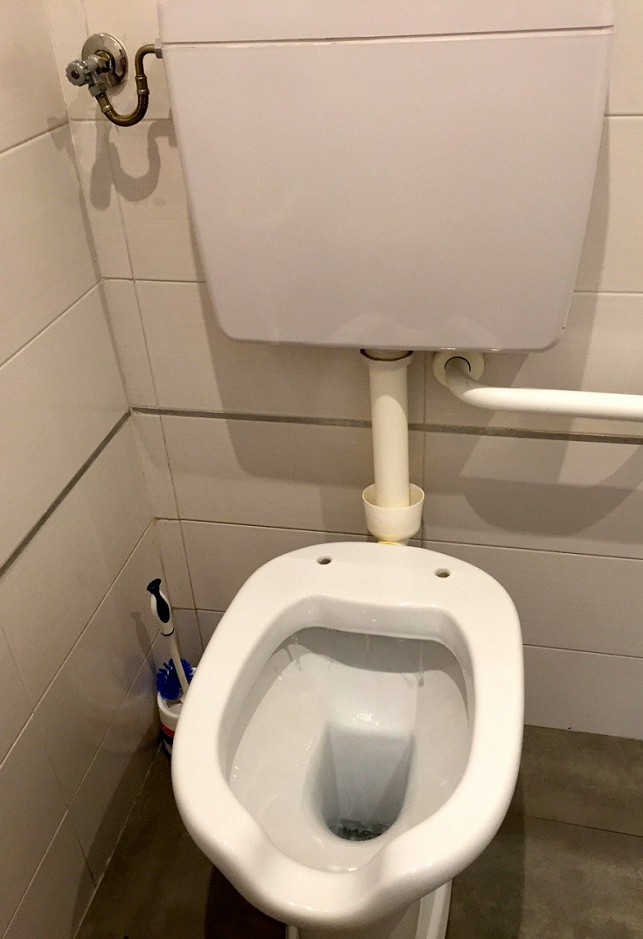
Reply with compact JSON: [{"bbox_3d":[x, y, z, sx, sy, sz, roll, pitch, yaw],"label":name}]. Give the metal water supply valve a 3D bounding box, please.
[{"bbox_3d":[-0.219,-0.436,0.884,0.138,0.092,0.082,4,34,11],"label":"metal water supply valve"}]

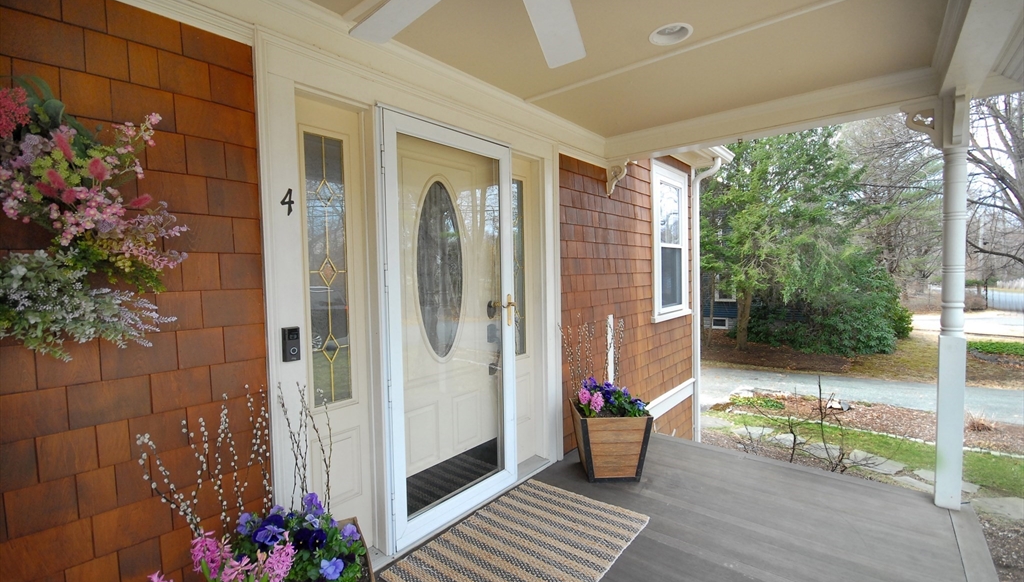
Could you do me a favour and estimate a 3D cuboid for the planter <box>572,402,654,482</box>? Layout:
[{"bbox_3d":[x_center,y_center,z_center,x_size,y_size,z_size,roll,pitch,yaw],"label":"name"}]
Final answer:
[{"bbox_3d":[0.644,0.986,2.852,0.445,0.433,0.445,-1,3,-1],"label":"planter"}]

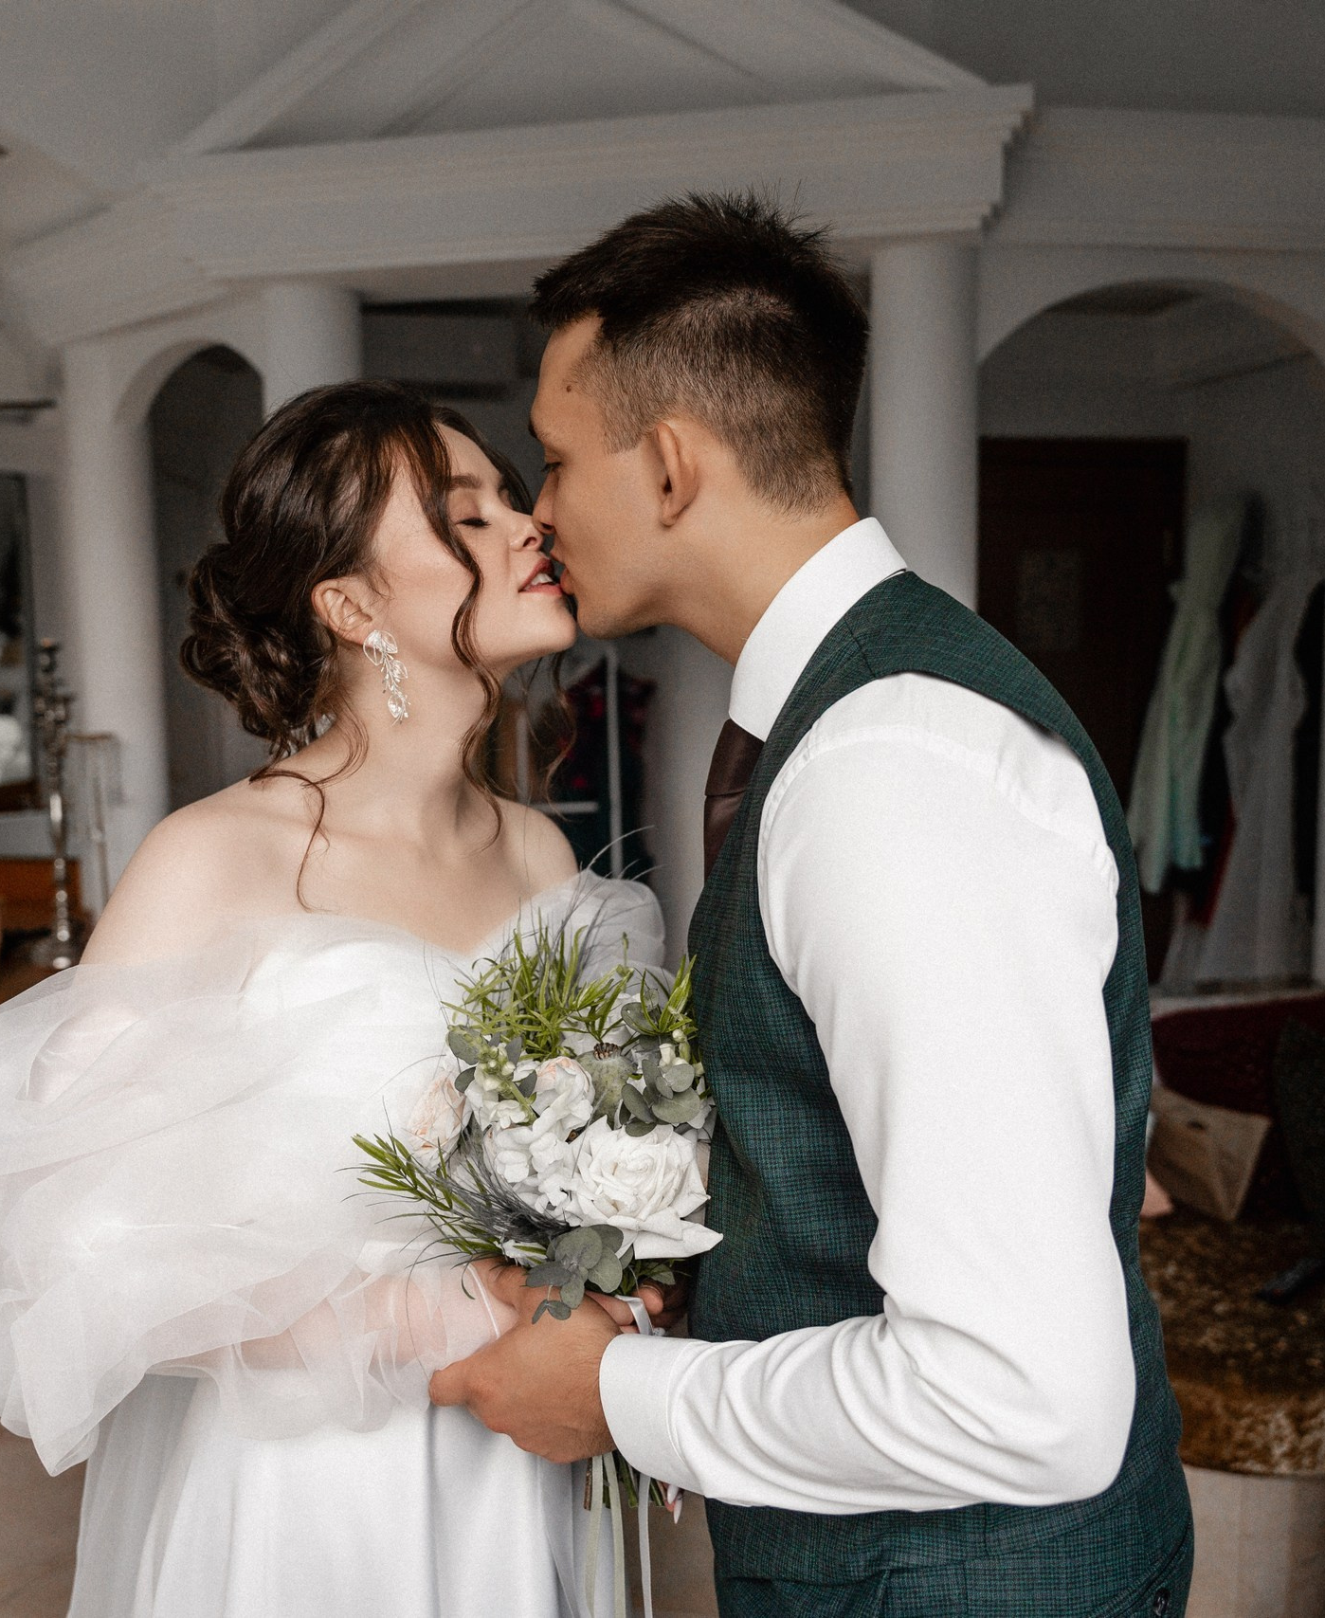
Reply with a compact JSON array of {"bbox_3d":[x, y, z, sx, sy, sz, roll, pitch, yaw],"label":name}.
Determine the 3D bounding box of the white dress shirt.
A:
[{"bbox_3d":[0.143,0.145,1.010,0.350,0.640,0.500,0,7,3],"label":"white dress shirt"}]

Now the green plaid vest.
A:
[{"bbox_3d":[0.169,0.157,1.030,0.300,0.600,0.410,0,7,3],"label":"green plaid vest"}]

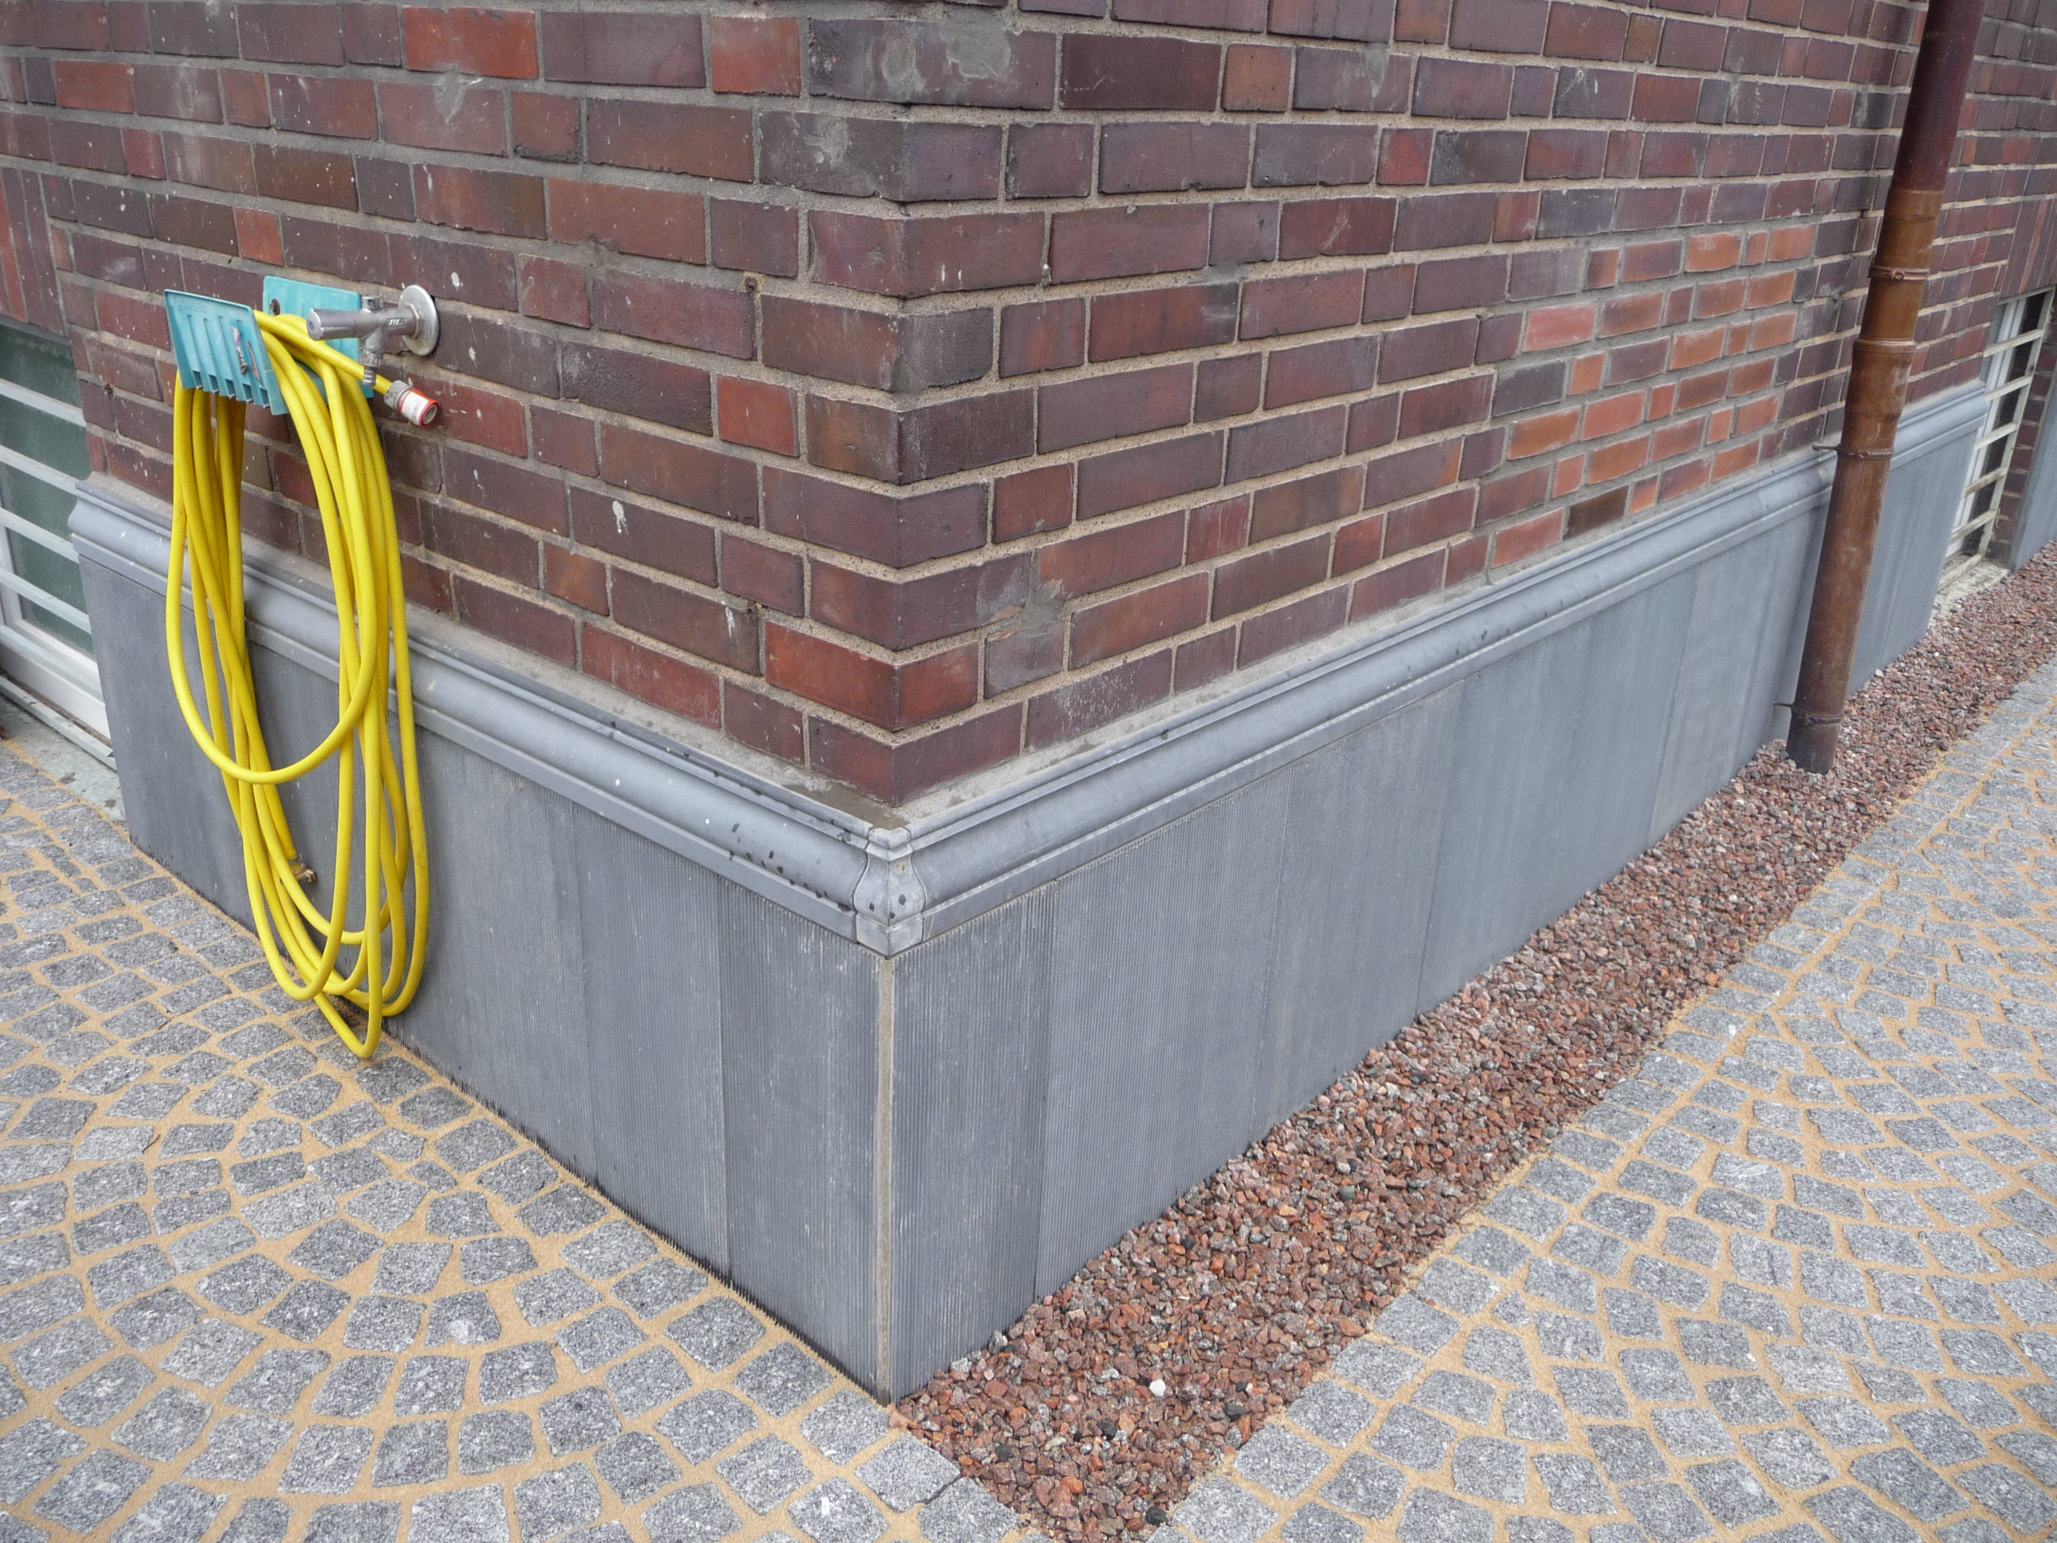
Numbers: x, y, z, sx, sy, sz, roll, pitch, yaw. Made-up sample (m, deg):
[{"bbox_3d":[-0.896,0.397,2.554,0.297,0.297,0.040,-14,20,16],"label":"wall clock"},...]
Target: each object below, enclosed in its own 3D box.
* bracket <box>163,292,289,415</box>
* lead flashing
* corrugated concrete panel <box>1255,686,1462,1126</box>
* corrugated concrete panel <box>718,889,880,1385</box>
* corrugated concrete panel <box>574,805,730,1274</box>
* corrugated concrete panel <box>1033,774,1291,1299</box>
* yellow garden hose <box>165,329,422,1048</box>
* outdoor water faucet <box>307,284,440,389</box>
[{"bbox_3d":[-0.974,-0.514,2.022,0.237,0.122,0.038,21,29,36],"label":"bracket"},{"bbox_3d":[0.522,-0.692,3.596,1.892,0.122,4.152,21,29,36],"label":"lead flashing"},{"bbox_3d":[0.458,0.190,2.378,0.035,0.563,0.468,21,29,36],"label":"corrugated concrete panel"},{"bbox_3d":[-0.236,0.389,1.800,0.242,0.543,0.035,21,29,36],"label":"corrugated concrete panel"},{"bbox_3d":[-0.425,0.313,1.947,0.261,0.533,0.035,21,29,36],"label":"corrugated concrete panel"},{"bbox_3d":[0.155,0.310,2.051,0.035,0.557,0.456,21,29,36],"label":"corrugated concrete panel"},{"bbox_3d":[-0.990,-0.103,2.245,0.530,1.033,0.127,21,29,36],"label":"yellow garden hose"},{"bbox_3d":[-0.745,-0.491,1.881,0.082,0.109,0.143,21,29,36],"label":"outdoor water faucet"}]

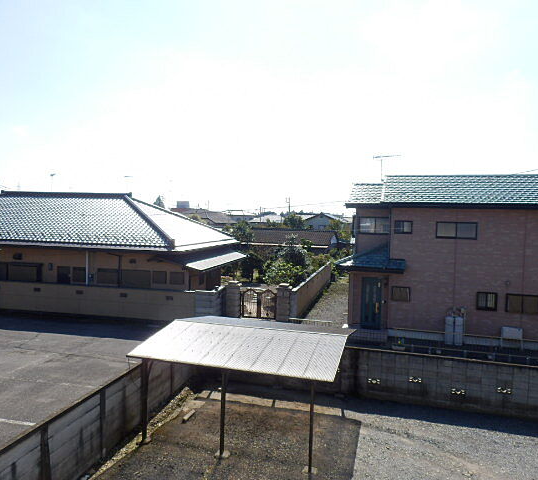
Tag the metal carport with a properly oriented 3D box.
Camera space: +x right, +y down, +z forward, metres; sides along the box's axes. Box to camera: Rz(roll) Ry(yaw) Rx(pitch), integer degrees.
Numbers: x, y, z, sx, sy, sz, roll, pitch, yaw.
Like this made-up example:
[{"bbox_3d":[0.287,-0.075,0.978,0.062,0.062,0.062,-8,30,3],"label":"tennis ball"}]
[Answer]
[{"bbox_3d":[-0.320,3.588,12.285,4.910,2.420,5.050,2,3,17],"label":"metal carport"}]

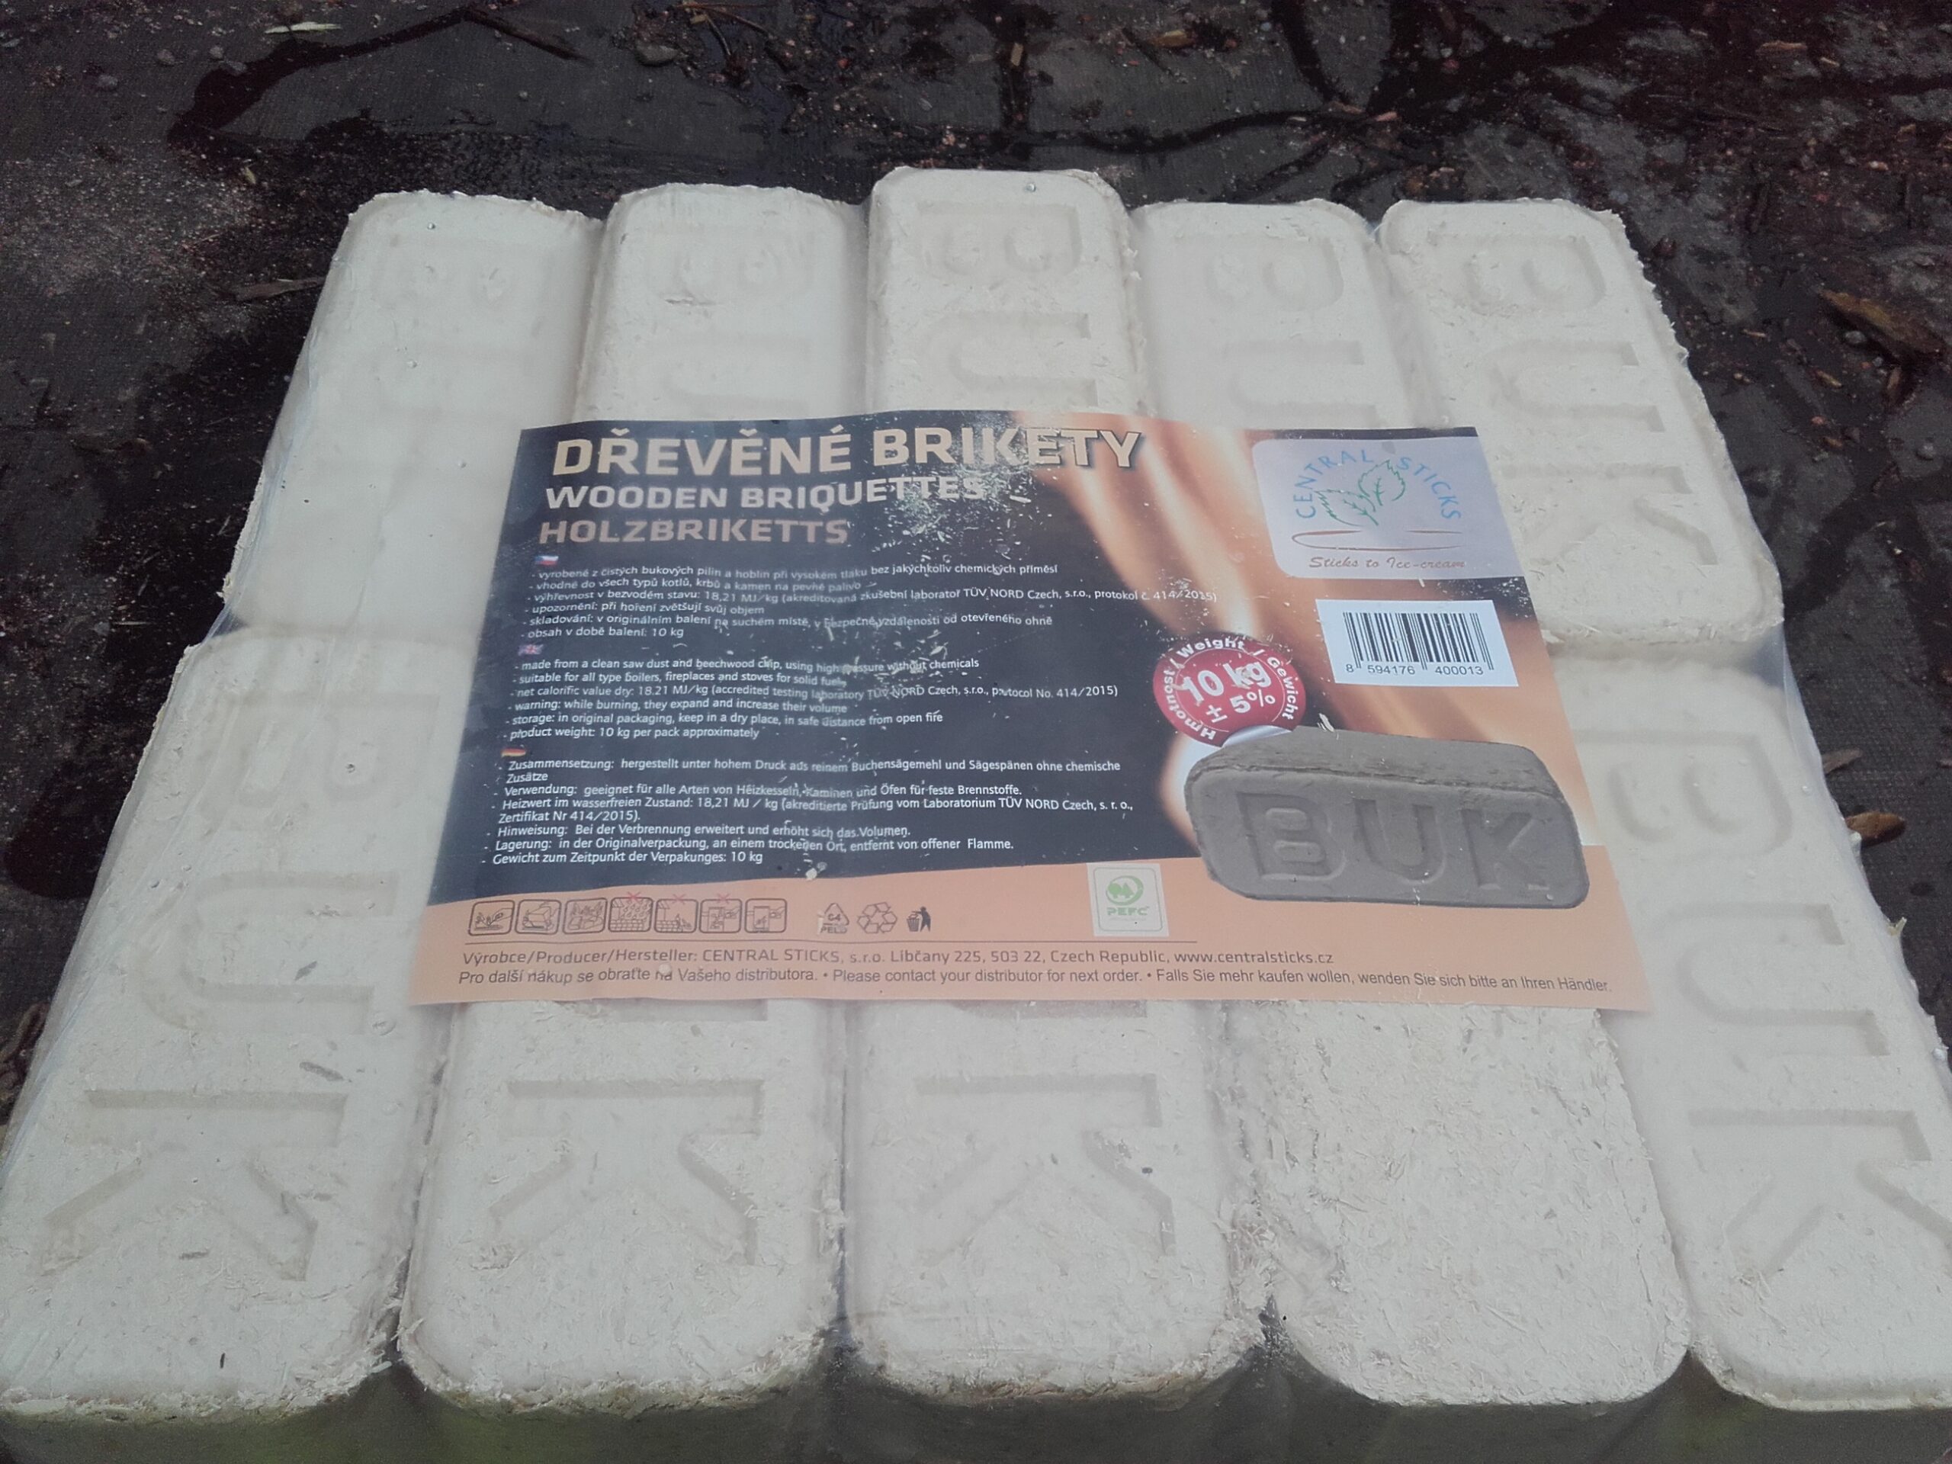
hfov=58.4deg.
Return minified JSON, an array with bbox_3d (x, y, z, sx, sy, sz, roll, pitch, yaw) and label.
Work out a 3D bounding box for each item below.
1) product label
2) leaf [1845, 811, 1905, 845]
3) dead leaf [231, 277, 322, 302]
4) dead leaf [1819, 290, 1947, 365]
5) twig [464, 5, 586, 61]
[{"bbox_3d":[0.009,-0.012,0.338,0.211,0.006,0.148,0,51,-3],"label":"product label"},{"bbox_3d":[0.227,0.024,0.444,0.016,0.005,0.010,0,51,-2],"label":"leaf"},{"bbox_3d":[-0.220,-0.142,0.558,0.033,0.005,0.009,-11,53,-11],"label":"dead leaf"},{"bbox_3d":[0.296,-0.133,0.572,0.039,0.008,0.014,36,58,23],"label":"dead leaf"},{"bbox_3d":[-0.168,-0.260,0.650,0.056,0.003,0.004,26,55,18],"label":"twig"}]

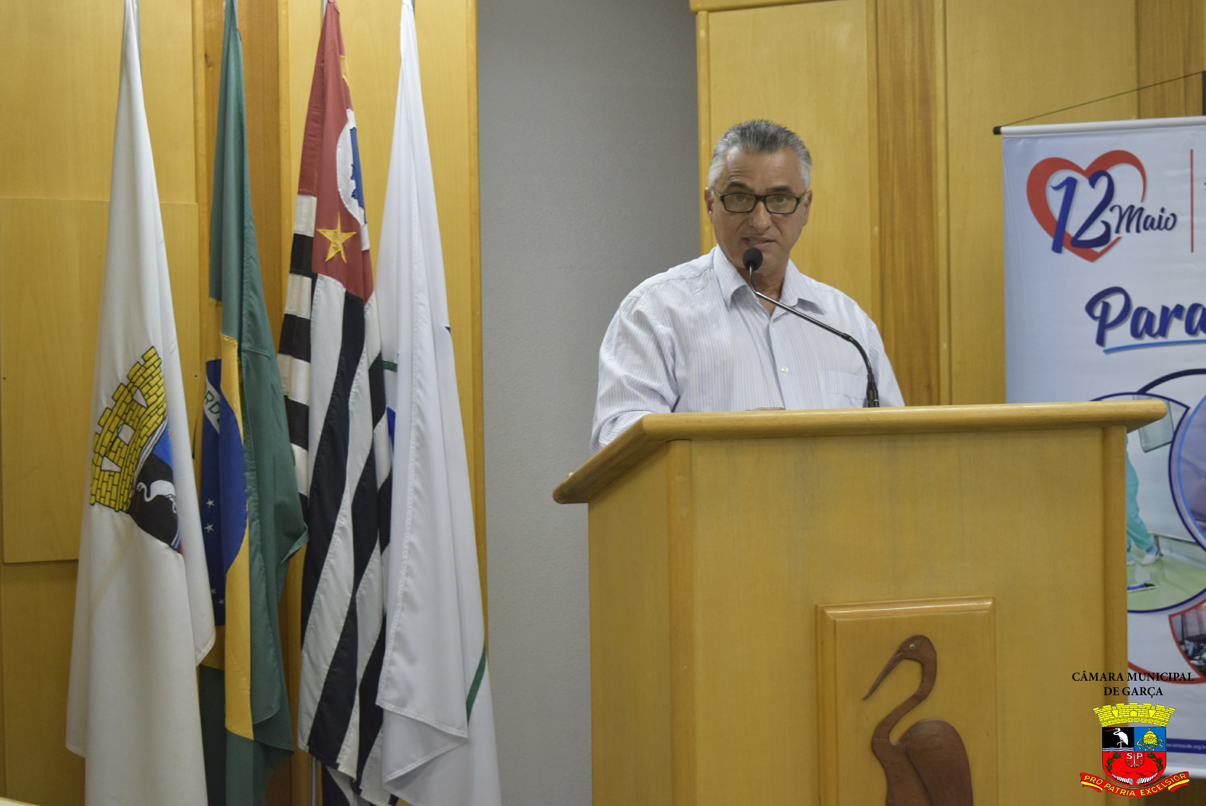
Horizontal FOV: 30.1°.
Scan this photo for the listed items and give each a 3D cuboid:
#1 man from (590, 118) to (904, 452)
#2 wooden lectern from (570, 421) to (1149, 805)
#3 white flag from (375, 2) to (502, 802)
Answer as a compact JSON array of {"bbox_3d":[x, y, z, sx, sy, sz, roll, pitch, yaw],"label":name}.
[{"bbox_3d":[0.254,0.365,3.690,0.550,1.663,0.420,-1,2,-14],"label":"man"},{"bbox_3d":[0.376,0.604,3.352,0.800,1.200,0.440,-1,2,-19],"label":"wooden lectern"},{"bbox_3d":[-0.350,0.040,4.700,0.300,1.780,0.250,-1,2,-17],"label":"white flag"}]

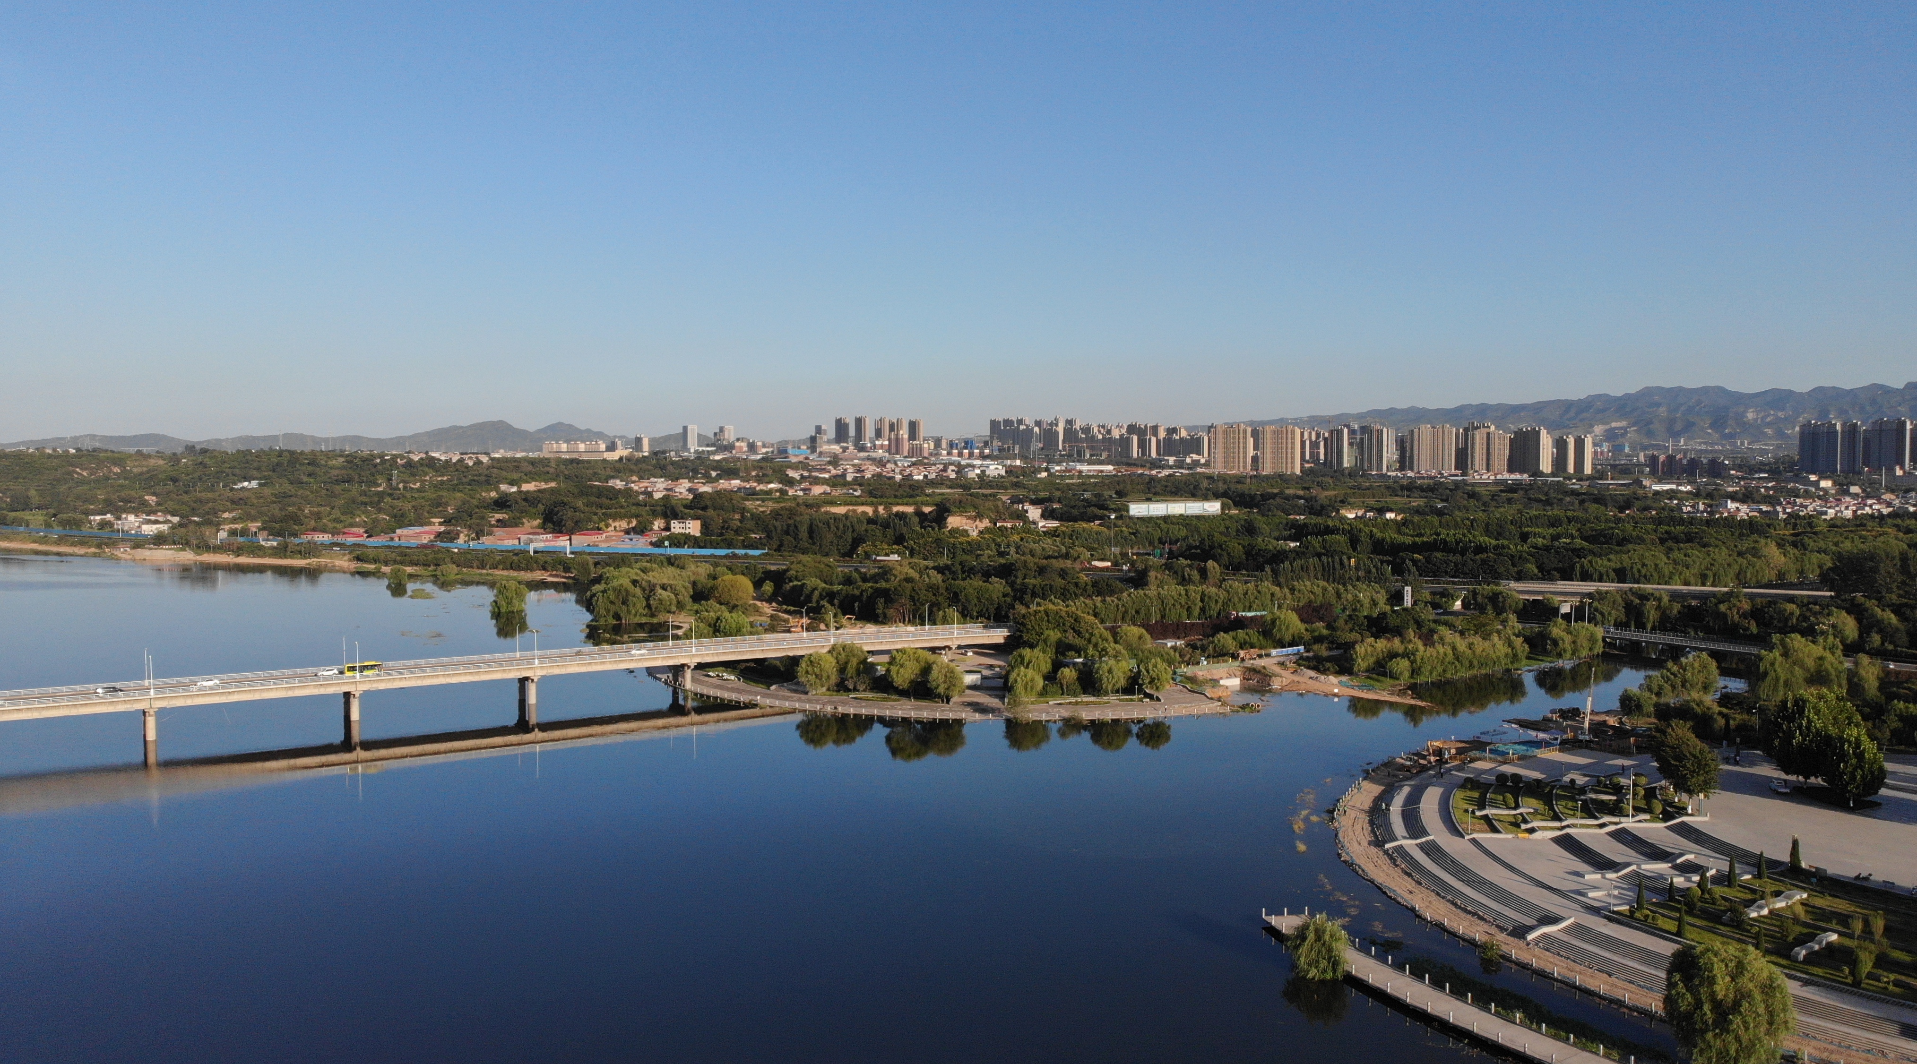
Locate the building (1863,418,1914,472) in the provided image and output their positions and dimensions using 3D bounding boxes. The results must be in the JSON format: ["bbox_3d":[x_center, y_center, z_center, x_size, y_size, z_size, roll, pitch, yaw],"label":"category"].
[{"bbox_3d":[1441.910,-134.700,2060.000,21.000,82.000,57.000,-2,4,-37],"label":"building"}]

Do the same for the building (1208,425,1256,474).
[{"bbox_3d":[374.380,-112.850,1820.000,58.000,68.500,20.000,1,3,24],"label":"building"}]

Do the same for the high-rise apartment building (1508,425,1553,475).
[{"bbox_3d":[803.010,-114.590,1865.000,22.000,68.000,54.000,-1,3,-25],"label":"high-rise apartment building"}]

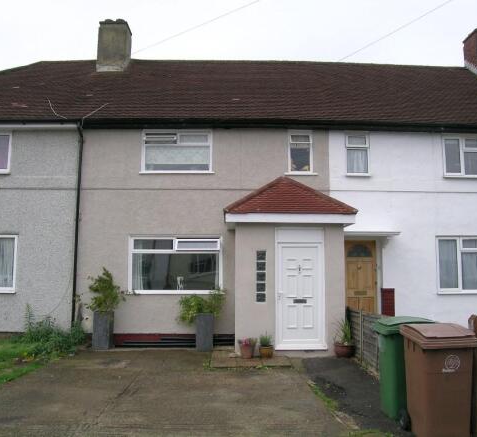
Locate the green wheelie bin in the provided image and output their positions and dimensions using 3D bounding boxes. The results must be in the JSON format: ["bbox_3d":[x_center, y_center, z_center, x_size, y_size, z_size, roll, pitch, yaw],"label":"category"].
[{"bbox_3d":[2.043,1.744,5.660,0.740,1.080,0.590,0,-6,-1],"label":"green wheelie bin"}]

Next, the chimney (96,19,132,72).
[{"bbox_3d":[-3.583,-4.870,13.680,0.817,1.586,0.720,0,-7,-2],"label":"chimney"}]

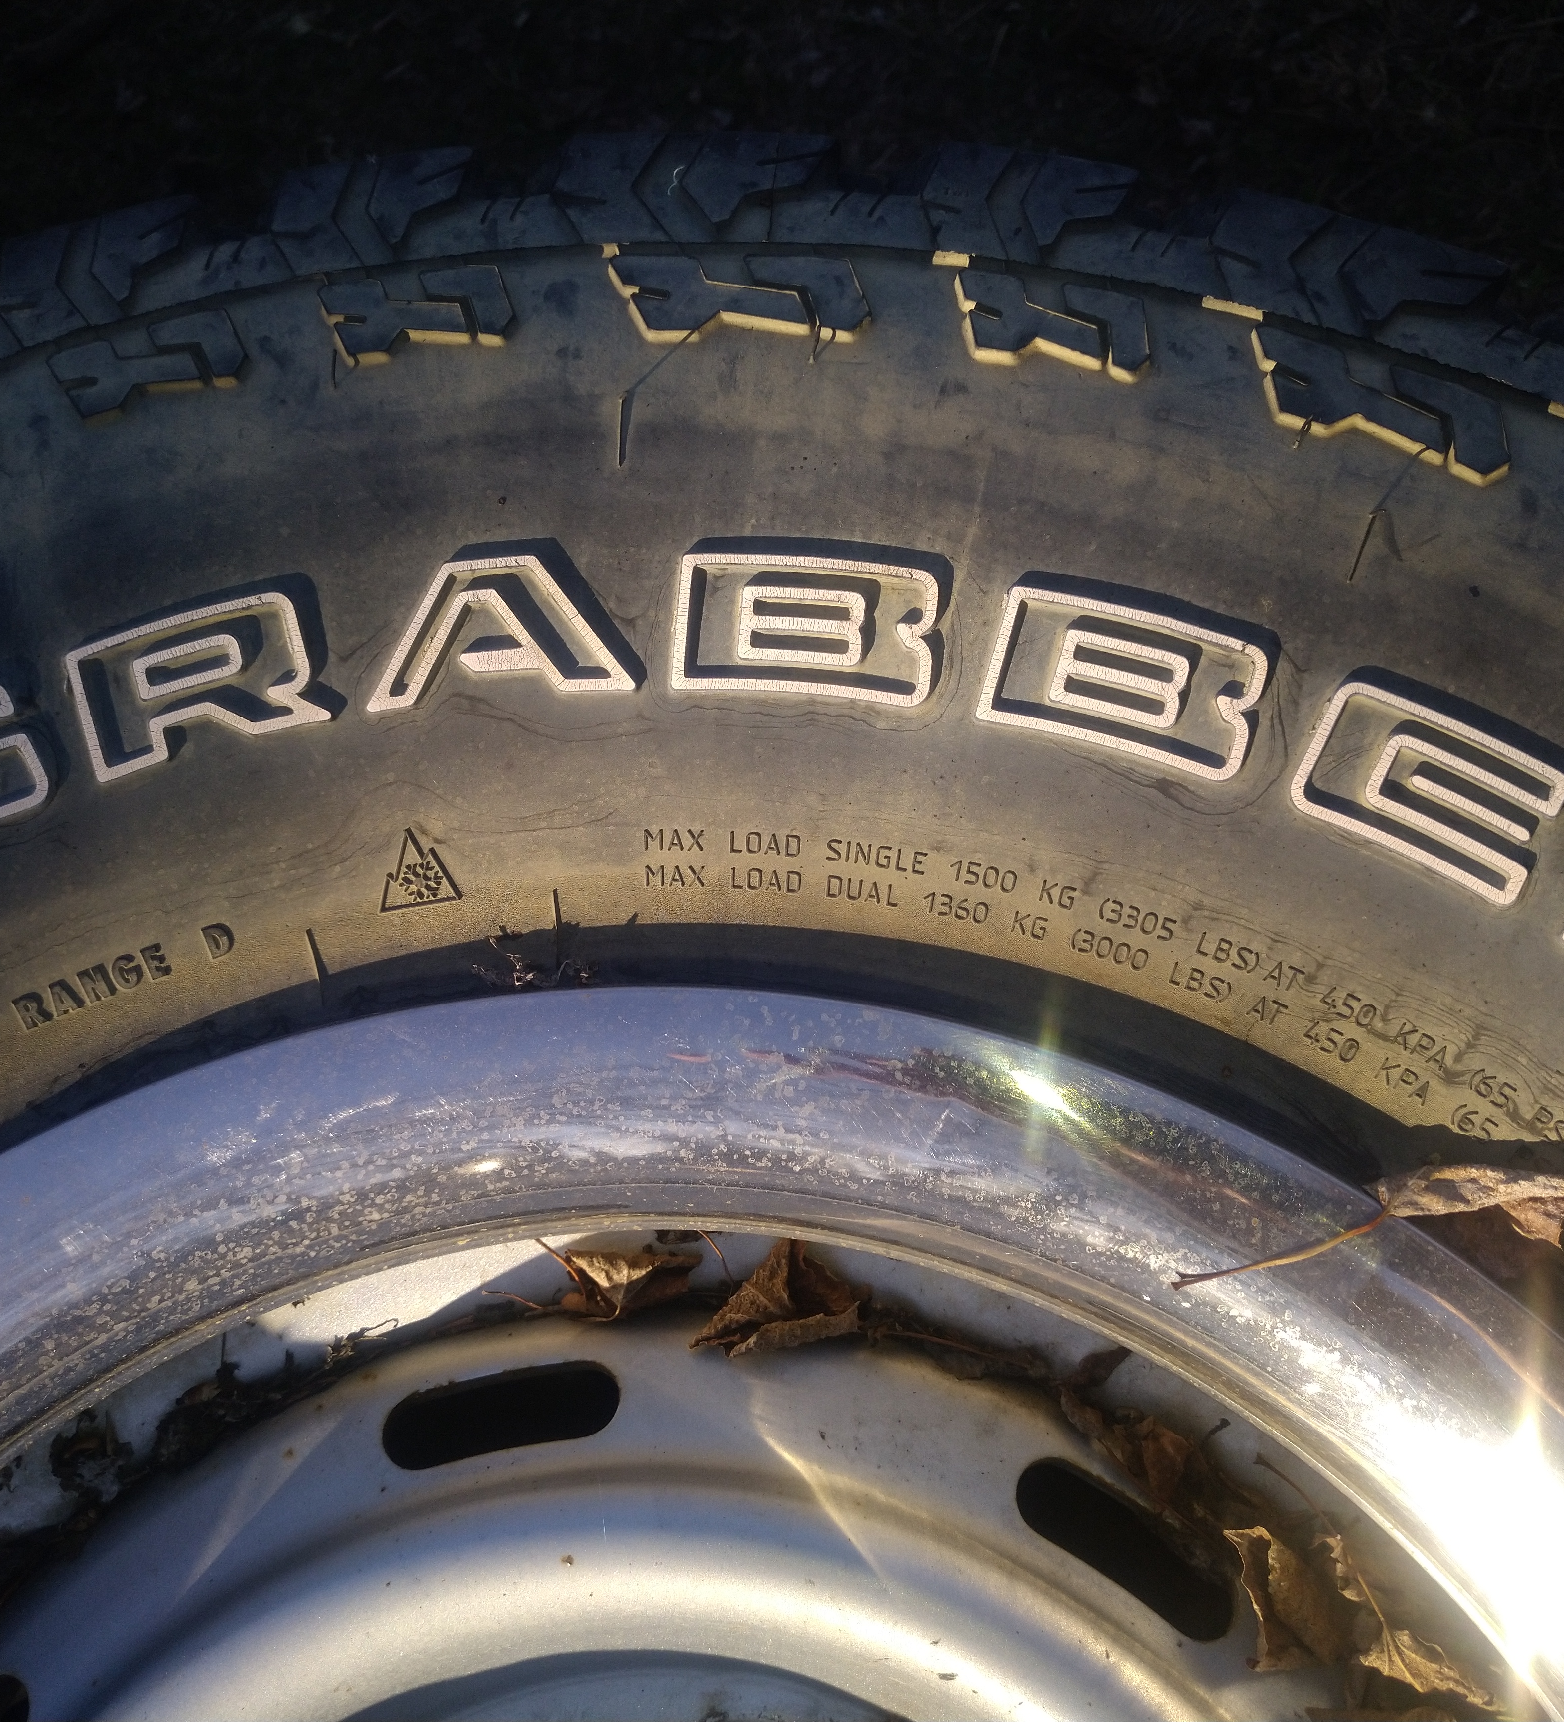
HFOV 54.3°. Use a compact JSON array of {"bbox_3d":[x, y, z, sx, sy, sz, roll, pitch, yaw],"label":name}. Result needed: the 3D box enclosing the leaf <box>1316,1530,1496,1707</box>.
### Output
[{"bbox_3d":[0.105,0.134,0.262,0.012,0.022,0.037,-39,74,-11],"label":"leaf"}]

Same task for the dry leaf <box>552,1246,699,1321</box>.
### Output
[{"bbox_3d":[-0.030,0.081,0.290,0.029,0.020,0.012,1,71,2],"label":"dry leaf"}]

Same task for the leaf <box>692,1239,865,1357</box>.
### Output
[{"bbox_3d":[-0.002,0.082,0.287,0.033,0.026,0.019,-11,71,-2],"label":"leaf"}]

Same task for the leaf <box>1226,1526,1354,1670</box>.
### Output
[{"bbox_3d":[0.090,0.131,0.272,0.016,0.022,0.023,-9,71,-2],"label":"leaf"}]

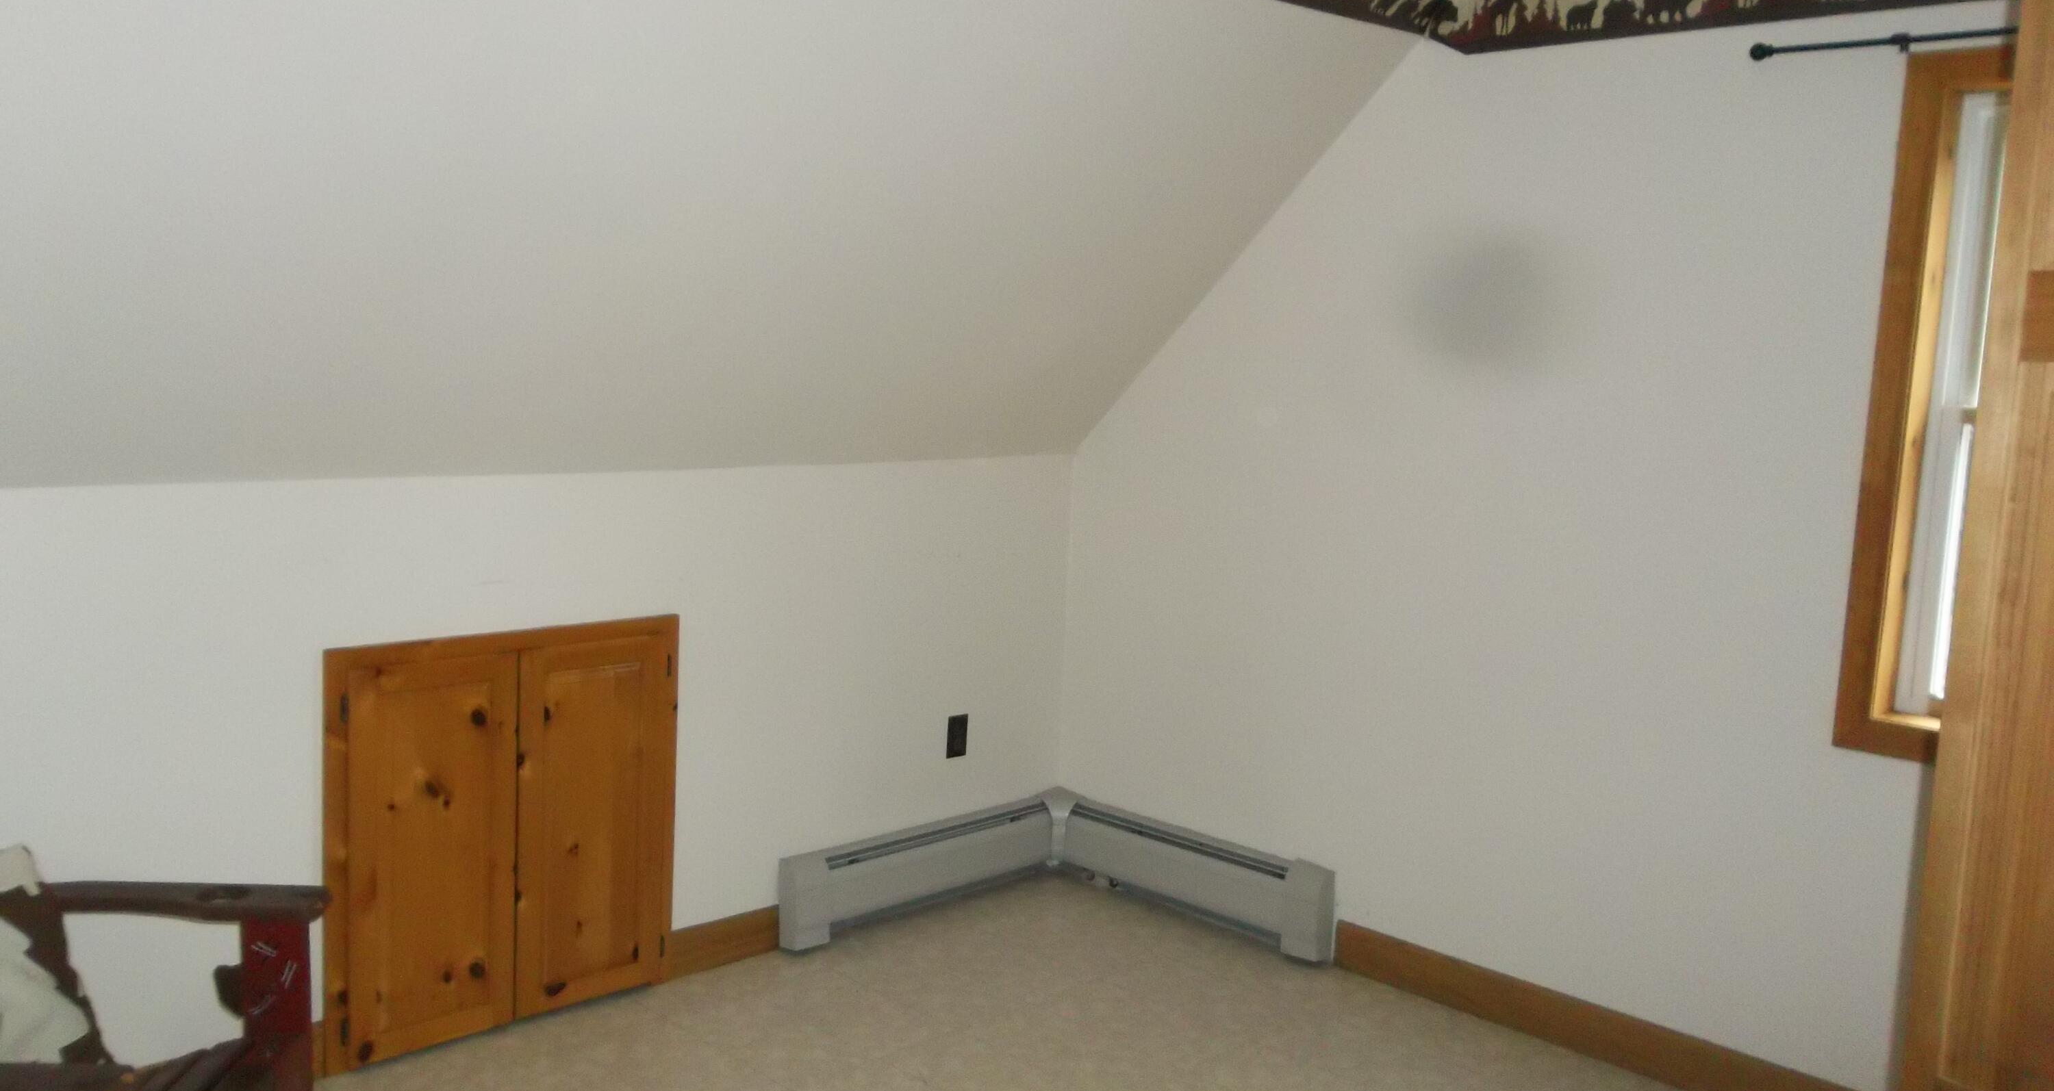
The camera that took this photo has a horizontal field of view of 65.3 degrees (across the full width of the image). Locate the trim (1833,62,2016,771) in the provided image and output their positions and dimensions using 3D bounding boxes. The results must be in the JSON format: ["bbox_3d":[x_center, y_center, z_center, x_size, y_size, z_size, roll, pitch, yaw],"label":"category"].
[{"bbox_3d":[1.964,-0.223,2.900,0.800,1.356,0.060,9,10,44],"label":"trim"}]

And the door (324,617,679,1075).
[{"bbox_3d":[-1.143,0.630,3.543,0.807,0.896,0.030,-5,10,-42],"label":"door"}]

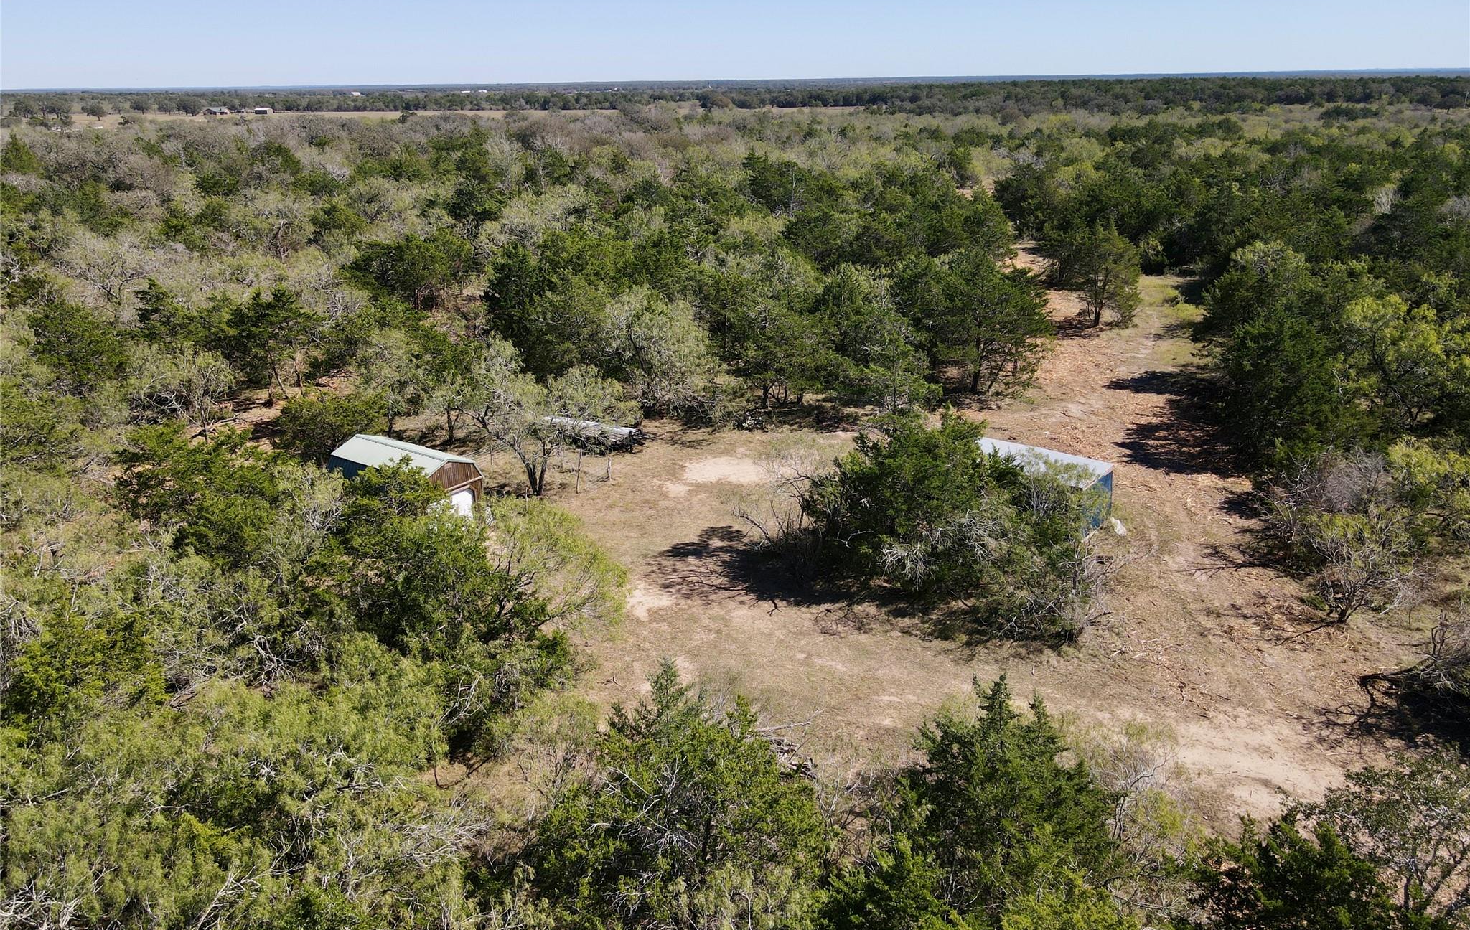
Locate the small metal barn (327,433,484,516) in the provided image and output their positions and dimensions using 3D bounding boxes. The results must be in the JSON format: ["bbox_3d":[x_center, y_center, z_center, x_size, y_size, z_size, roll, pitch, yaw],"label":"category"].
[{"bbox_3d":[-15.562,0.912,48.140,6.592,3.816,3.920,14,25,33],"label":"small metal barn"}]

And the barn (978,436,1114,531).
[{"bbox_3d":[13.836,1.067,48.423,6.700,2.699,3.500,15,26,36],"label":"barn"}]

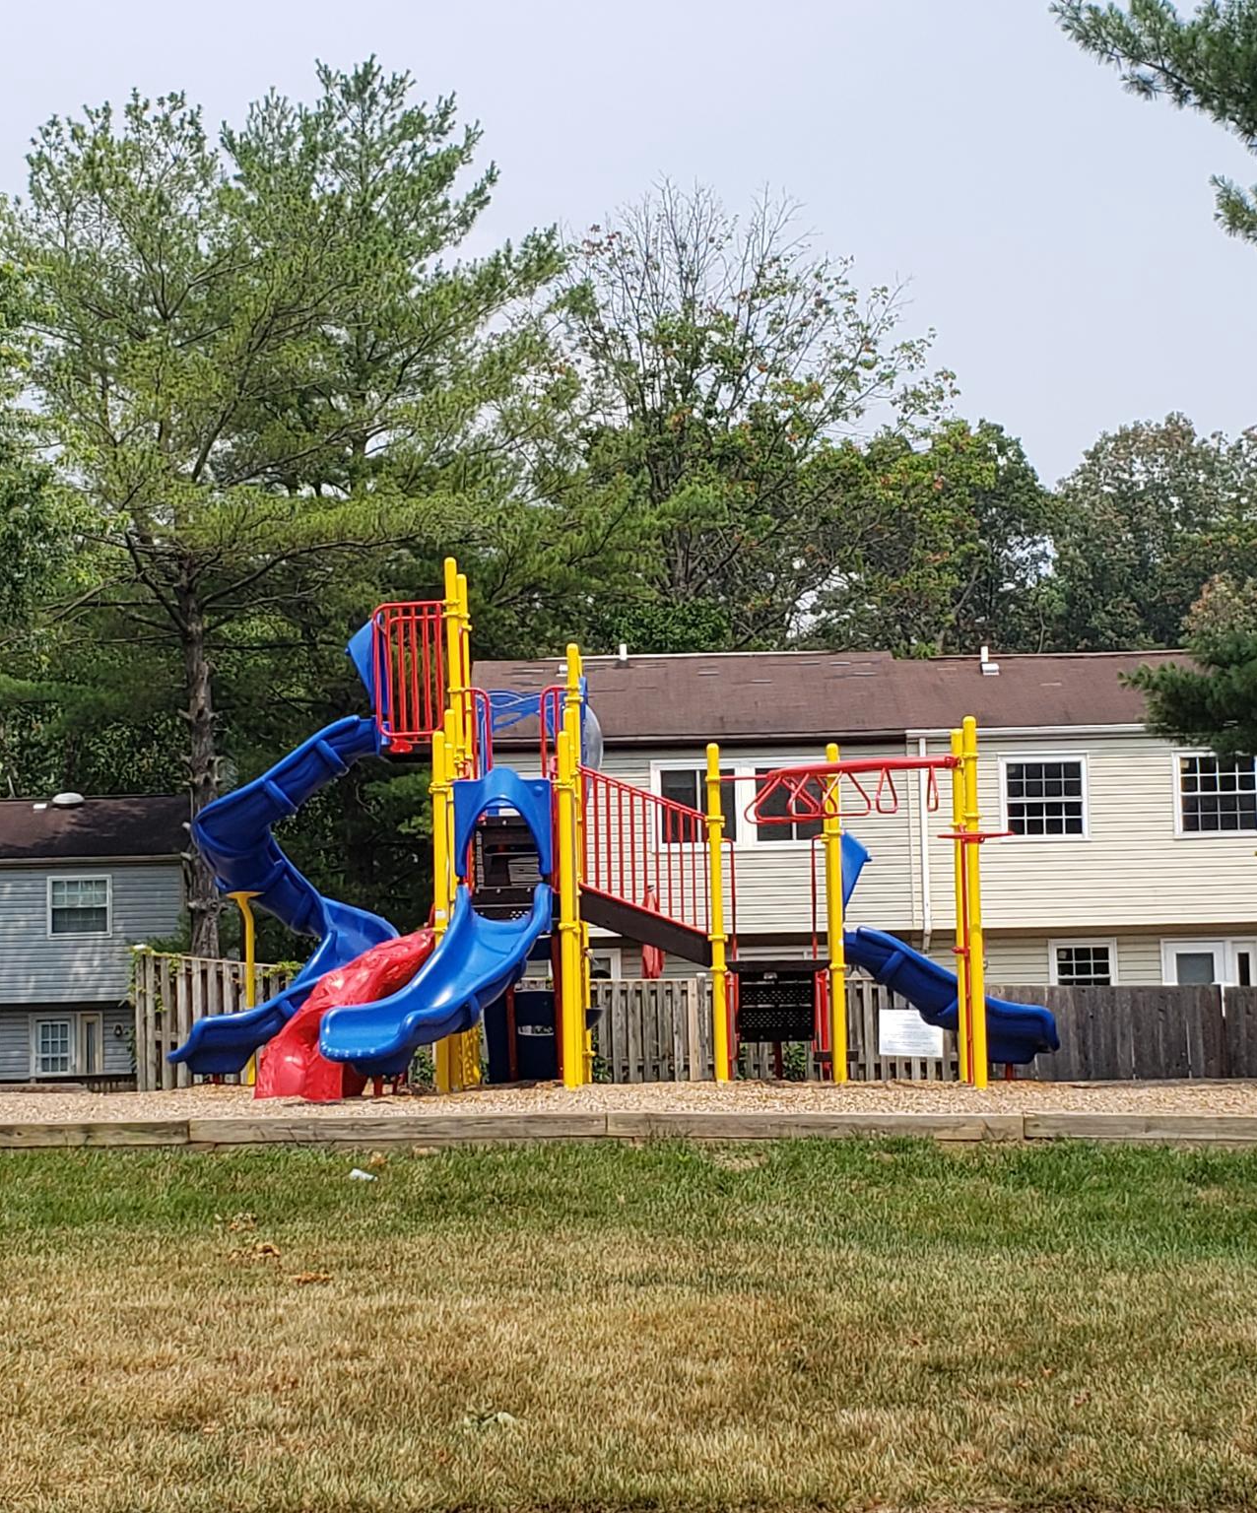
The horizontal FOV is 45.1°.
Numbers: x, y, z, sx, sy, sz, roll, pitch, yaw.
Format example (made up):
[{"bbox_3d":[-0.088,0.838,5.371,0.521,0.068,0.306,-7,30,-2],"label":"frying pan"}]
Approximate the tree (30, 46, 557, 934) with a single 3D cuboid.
[{"bbox_3d":[-5.113,-2.576,22.603,8.100,15.300,8.000,-1,-2,0],"label":"tree"}]

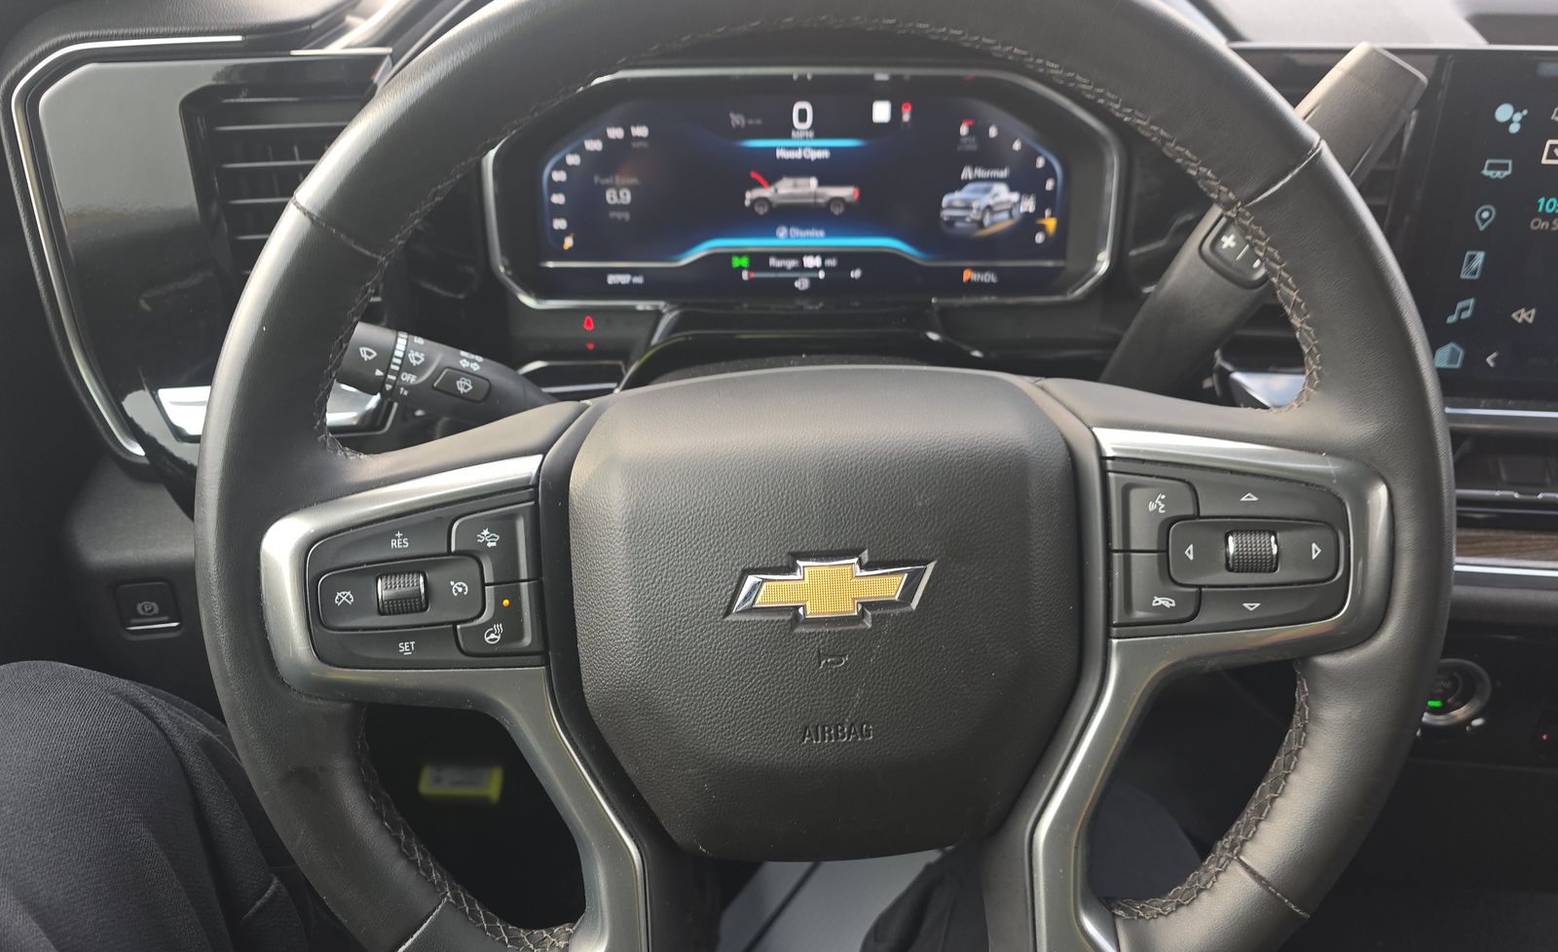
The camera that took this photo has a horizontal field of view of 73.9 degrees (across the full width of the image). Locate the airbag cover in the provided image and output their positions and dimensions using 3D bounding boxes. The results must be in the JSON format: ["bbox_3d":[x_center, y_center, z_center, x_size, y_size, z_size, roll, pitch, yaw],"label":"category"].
[{"bbox_3d":[0.017,0.048,0.345,0.165,0.169,0.048,-3,9,0],"label":"airbag cover"}]

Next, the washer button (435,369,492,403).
[{"bbox_3d":[-0.127,-0.036,0.416,0.021,0.011,0.006,15,4,-17],"label":"washer button"}]

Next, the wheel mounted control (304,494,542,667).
[{"bbox_3d":[-0.112,0.034,0.337,0.076,0.057,0.020,-3,9,0],"label":"wheel mounted control"}]

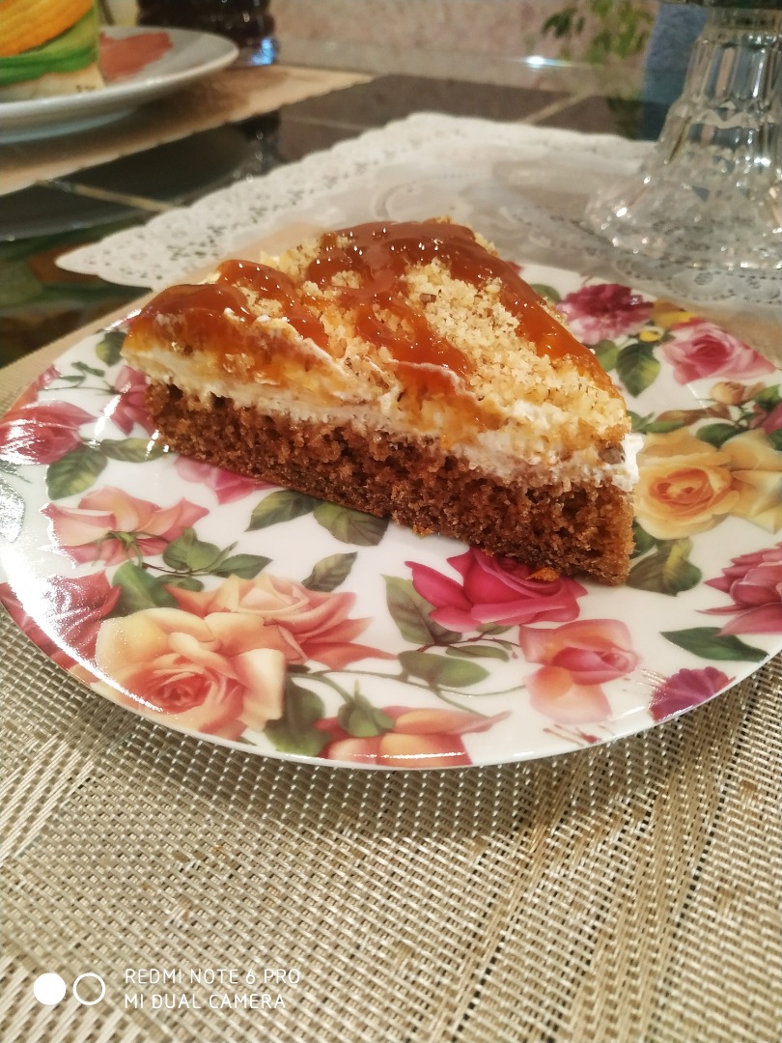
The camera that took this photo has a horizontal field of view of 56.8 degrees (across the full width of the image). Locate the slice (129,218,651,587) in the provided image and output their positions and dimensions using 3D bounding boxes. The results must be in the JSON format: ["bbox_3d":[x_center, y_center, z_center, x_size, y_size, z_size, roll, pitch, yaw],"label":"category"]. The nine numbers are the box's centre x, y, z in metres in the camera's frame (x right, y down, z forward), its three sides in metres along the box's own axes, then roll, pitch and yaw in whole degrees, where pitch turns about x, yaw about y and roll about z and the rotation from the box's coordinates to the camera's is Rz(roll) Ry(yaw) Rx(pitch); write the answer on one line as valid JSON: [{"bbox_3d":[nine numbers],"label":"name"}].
[{"bbox_3d":[0.011,-0.031,0.173,0.103,0.040,0.117,-28,47,-28],"label":"slice"}]

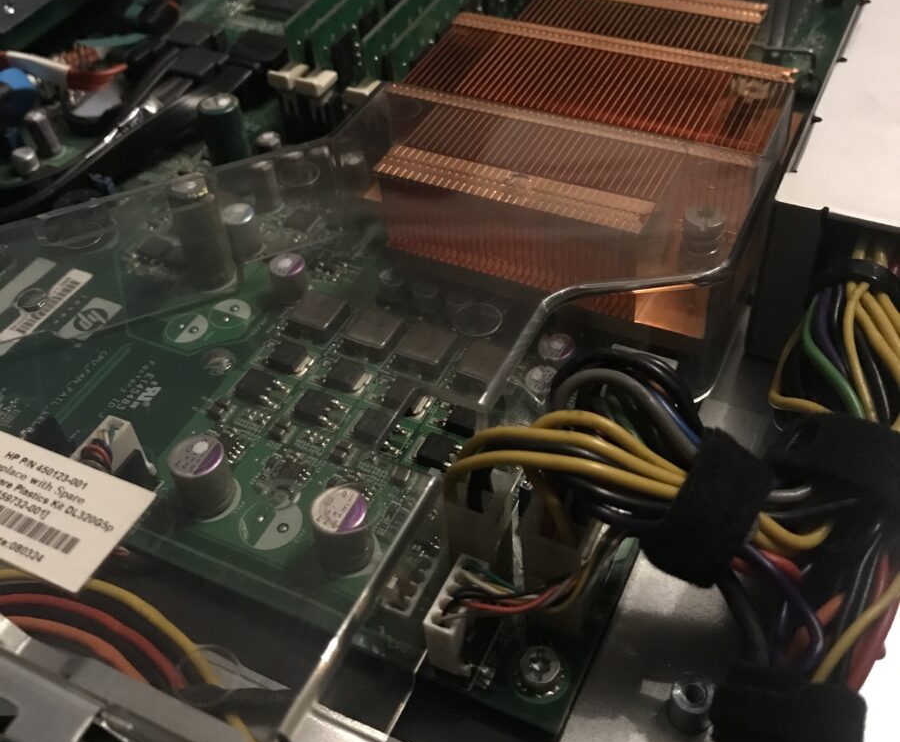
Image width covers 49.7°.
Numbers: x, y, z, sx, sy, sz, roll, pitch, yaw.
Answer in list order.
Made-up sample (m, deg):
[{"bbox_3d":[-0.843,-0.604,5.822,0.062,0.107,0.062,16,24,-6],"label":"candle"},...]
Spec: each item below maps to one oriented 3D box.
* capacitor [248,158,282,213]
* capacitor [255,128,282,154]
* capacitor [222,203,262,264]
[{"bbox_3d":[-0.046,-0.046,0.243,0.006,0.012,0.006,-3,48,3],"label":"capacitor"},{"bbox_3d":[-0.045,-0.054,0.245,0.006,0.011,0.006,17,52,21],"label":"capacitor"},{"bbox_3d":[-0.050,-0.033,0.232,0.008,0.011,0.008,-3,48,3],"label":"capacitor"}]

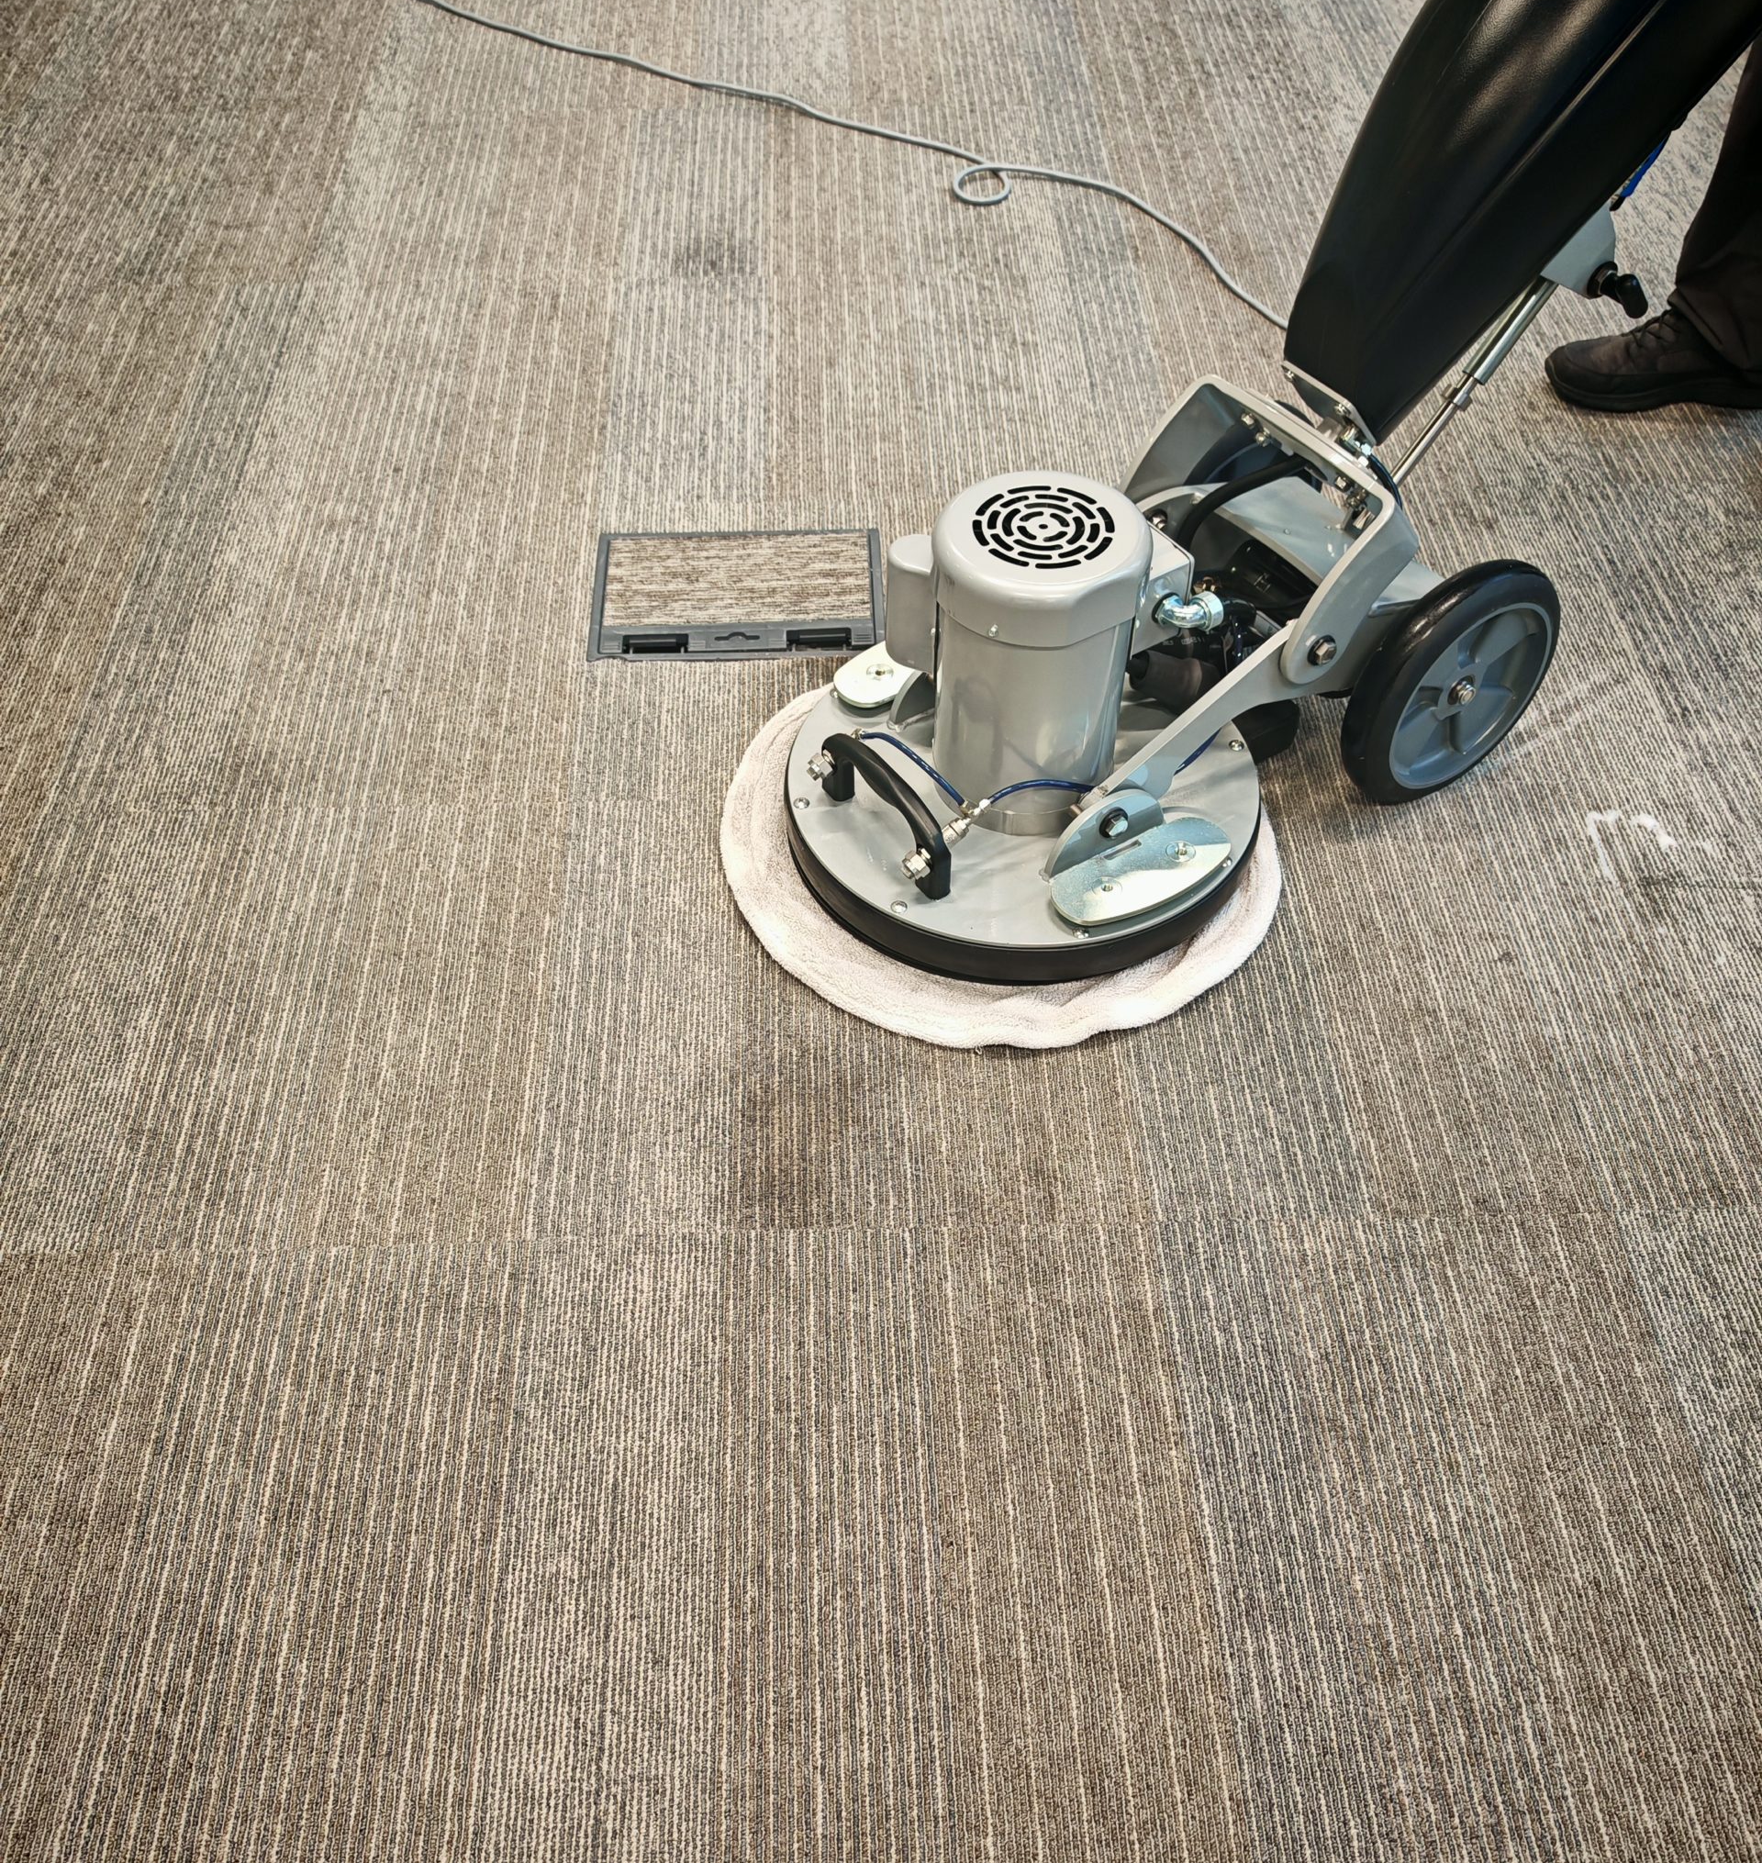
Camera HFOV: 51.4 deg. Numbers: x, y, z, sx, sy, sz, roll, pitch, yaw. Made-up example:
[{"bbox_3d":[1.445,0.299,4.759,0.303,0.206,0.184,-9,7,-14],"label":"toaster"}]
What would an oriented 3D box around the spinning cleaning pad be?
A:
[{"bbox_3d":[0.113,-0.100,1.760,0.533,0.034,0.533,-1,48,-2],"label":"spinning cleaning pad"}]

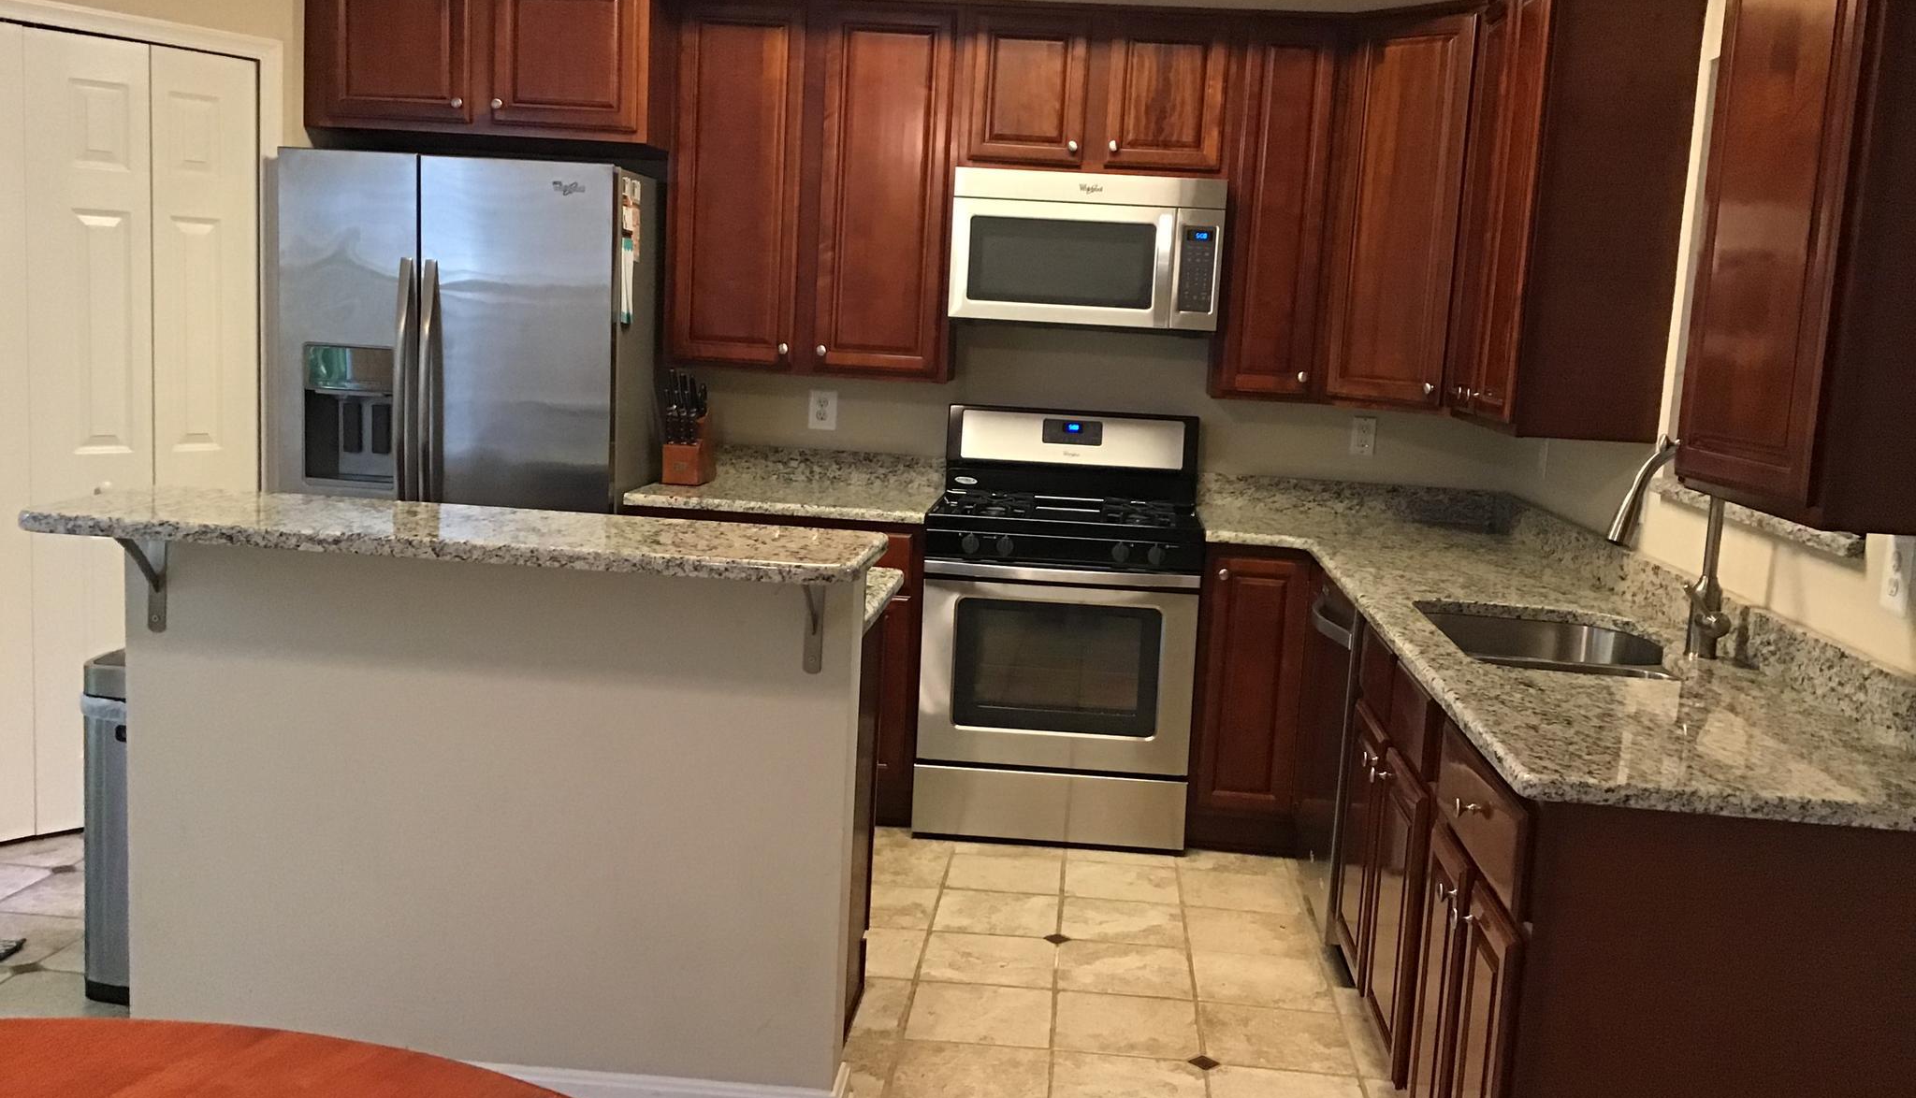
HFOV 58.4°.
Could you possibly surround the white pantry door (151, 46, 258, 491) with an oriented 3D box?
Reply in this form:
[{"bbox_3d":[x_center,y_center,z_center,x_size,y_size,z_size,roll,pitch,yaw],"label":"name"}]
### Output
[{"bbox_3d":[-2.031,-0.300,4.635,0.040,2.029,0.298,10,11,40],"label":"white pantry door"}]

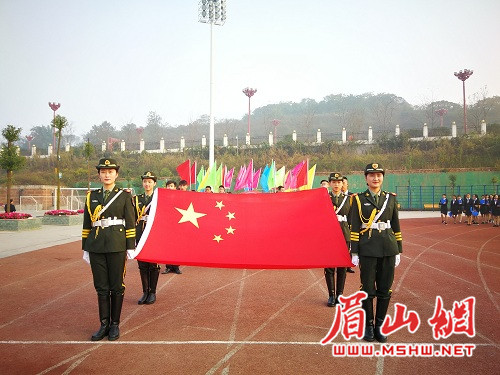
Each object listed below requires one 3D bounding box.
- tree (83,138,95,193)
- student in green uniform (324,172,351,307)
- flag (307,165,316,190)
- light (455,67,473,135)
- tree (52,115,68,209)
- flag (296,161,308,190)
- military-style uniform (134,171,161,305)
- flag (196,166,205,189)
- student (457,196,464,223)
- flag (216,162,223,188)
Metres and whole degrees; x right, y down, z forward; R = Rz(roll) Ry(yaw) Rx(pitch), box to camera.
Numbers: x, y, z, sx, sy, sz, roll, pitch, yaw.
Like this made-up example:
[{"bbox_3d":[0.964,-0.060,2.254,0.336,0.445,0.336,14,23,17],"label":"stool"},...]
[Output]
[{"bbox_3d":[-10.540,-0.719,25.500,0.750,4.900,0.750,0,-2,0],"label":"tree"},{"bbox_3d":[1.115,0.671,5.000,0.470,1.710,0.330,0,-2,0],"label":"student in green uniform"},{"bbox_3d":[1.831,-0.293,11.800,0.420,0.820,0.160,0,-2,0],"label":"flag"},{"bbox_3d":[33.989,-13.274,62.000,2.900,11.200,2.900,0,-2,0],"label":"light"},{"bbox_3d":[-10.523,-1.329,21.600,0.950,5.400,0.950,0,-2,0],"label":"tree"},{"bbox_3d":[1.494,-0.370,11.100,0.360,0.820,0.160,0,-2,0],"label":"flag"},{"bbox_3d":[-1.334,0.660,5.150,0.500,1.760,0.340,0,-2,0],"label":"military-style uniform"},{"bbox_3d":[-1.523,-0.308,12.000,0.270,0.800,0.140,0,-2,0],"label":"flag"},{"bbox_3d":[12.564,1.284,23.300,0.450,1.640,0.340,-1,-2,27],"label":"student"},{"bbox_3d":[-0.938,-0.348,11.800,0.260,0.800,0.140,0,-2,0],"label":"flag"}]

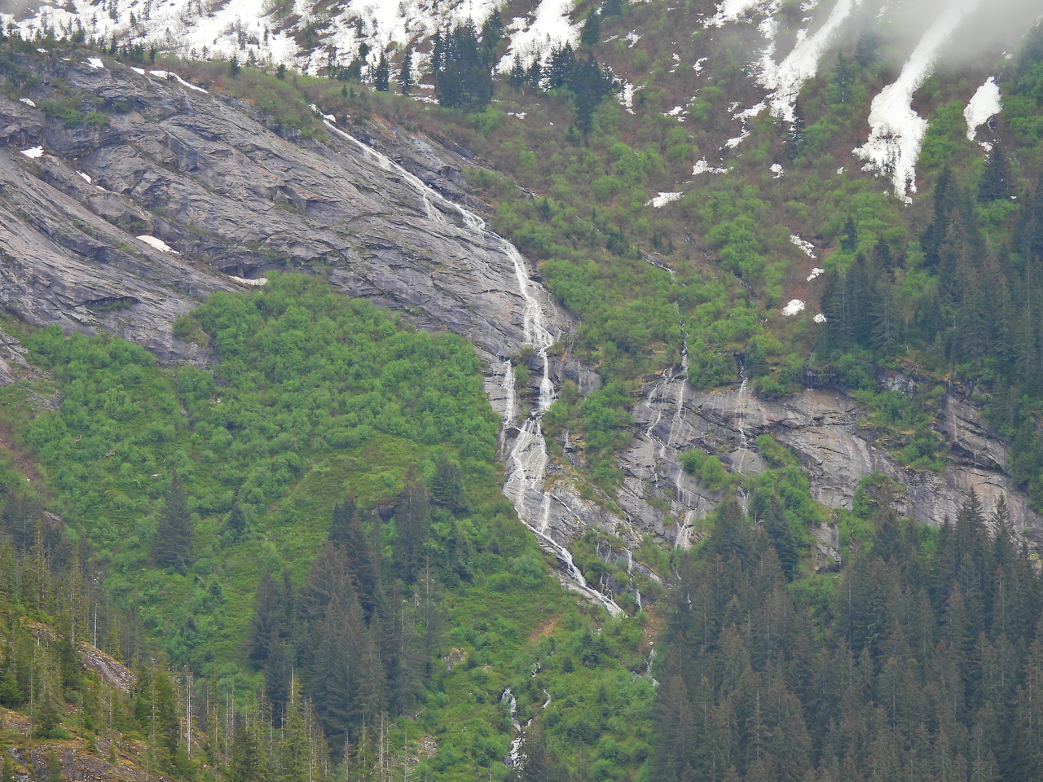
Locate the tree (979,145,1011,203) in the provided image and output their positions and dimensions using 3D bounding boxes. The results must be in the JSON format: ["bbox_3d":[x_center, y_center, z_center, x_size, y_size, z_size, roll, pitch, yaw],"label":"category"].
[{"bbox_3d":[117.940,-54.050,1650.000,7.710,13.740,7.710,0,-10,0],"label":"tree"}]

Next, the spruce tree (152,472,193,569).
[{"bbox_3d":[-71.110,26.800,1350.000,8.300,19.830,8.300,0,-10,0],"label":"spruce tree"}]

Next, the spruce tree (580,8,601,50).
[{"bbox_3d":[19.760,-102.720,1880.000,6.010,11.200,6.010,0,-10,0],"label":"spruce tree"}]

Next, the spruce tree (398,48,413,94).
[{"bbox_3d":[-31.880,-87.810,1820.000,4.030,12.820,4.030,0,-10,0],"label":"spruce tree"}]

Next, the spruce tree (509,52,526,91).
[{"bbox_3d":[-1.230,-87.590,1820.000,4.470,10.510,4.470,0,-10,0],"label":"spruce tree"}]

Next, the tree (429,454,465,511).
[{"bbox_3d":[-15.750,19.190,1400.000,7.570,11.560,7.570,0,-10,0],"label":"tree"}]

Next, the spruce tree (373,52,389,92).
[{"bbox_3d":[-38.590,-87.590,1820.000,4.920,10.470,4.920,0,-10,0],"label":"spruce tree"}]

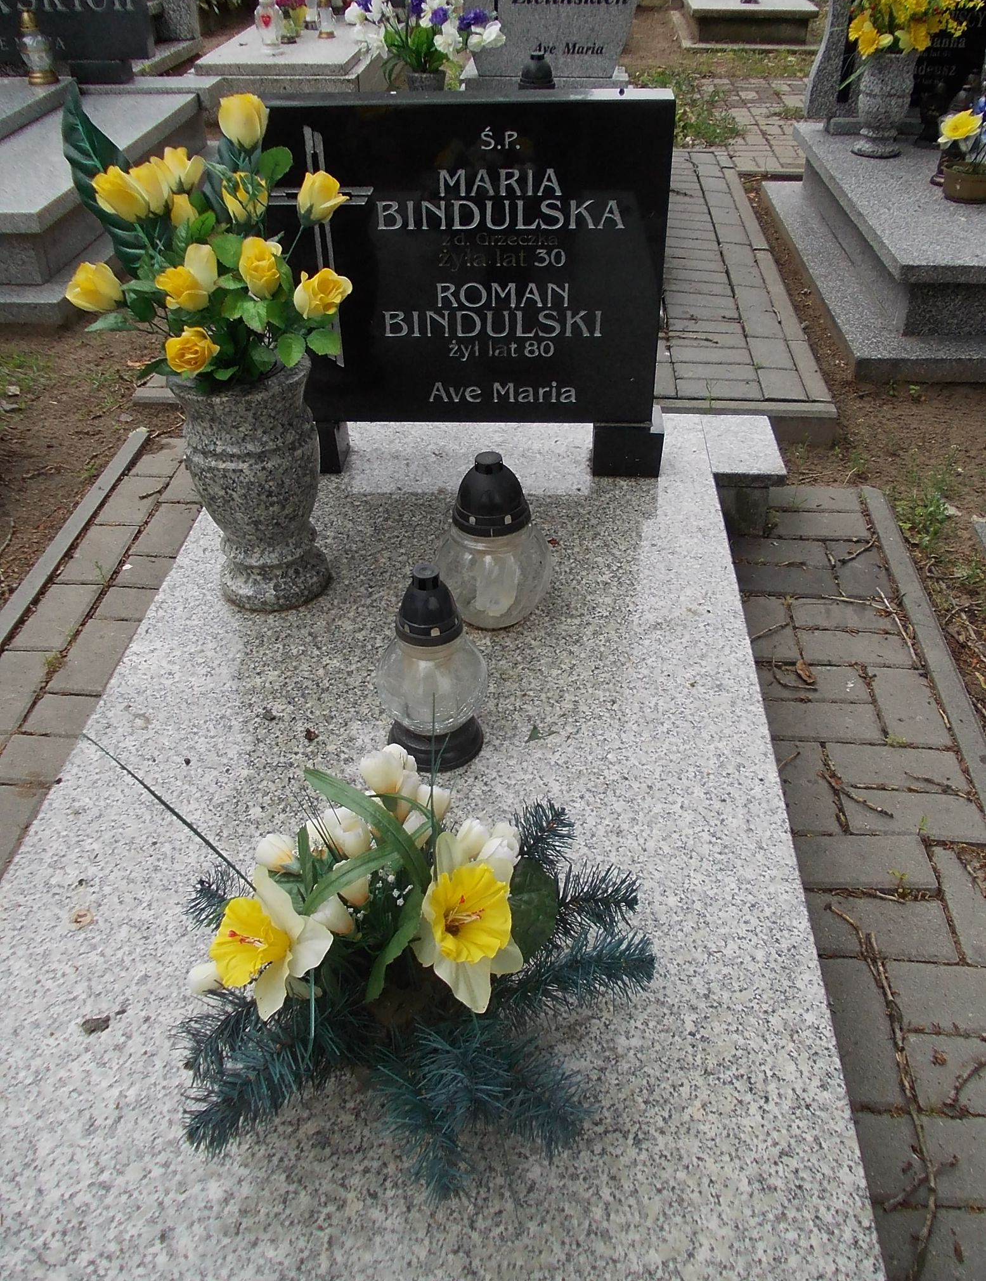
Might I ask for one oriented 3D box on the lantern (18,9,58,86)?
[{"bbox_3d":[-1.669,-2.153,3.865,0.118,0.231,0.118,2,38,4],"label":"lantern"}]

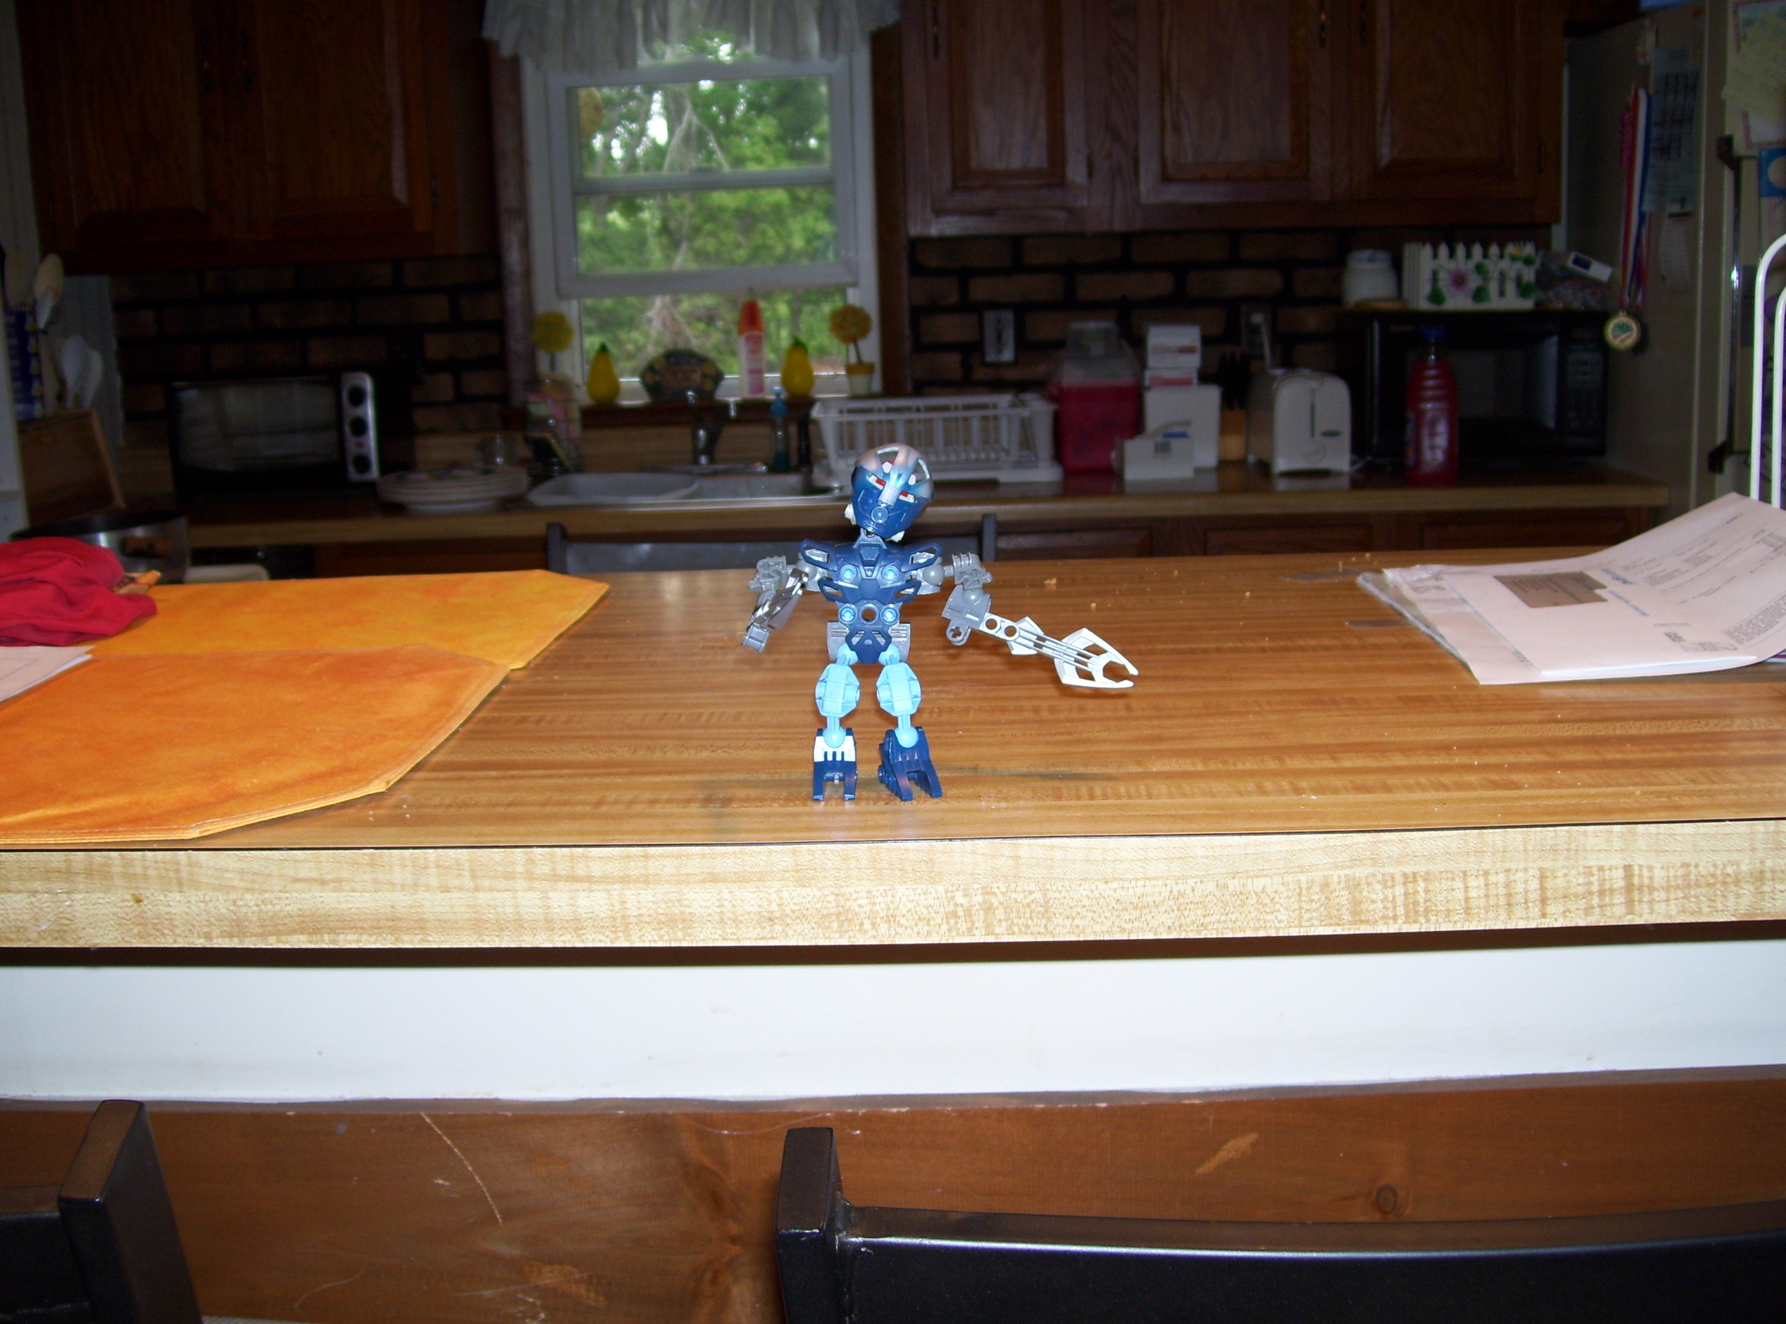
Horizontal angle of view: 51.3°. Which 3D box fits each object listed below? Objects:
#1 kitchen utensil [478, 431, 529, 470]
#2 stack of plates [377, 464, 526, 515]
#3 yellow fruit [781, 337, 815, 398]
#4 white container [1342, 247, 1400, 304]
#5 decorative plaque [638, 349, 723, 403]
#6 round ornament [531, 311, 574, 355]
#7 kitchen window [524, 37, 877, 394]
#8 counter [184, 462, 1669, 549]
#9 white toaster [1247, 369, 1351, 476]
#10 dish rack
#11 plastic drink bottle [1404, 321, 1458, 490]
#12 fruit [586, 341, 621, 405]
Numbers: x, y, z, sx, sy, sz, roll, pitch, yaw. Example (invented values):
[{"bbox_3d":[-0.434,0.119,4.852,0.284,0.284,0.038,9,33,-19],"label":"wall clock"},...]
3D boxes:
[{"bbox_3d":[-0.751,-0.395,3.605,0.098,0.098,0.098,-1,12,3],"label":"kitchen utensil"},{"bbox_3d":[-0.823,-0.320,3.481,0.280,0.060,0.280,-1,12,3],"label":"stack of plates"},{"bbox_3d":[-0.197,-0.613,3.888,0.070,0.123,0.070,-2,12,1],"label":"yellow fruit"},{"bbox_3d":[0.908,-0.729,3.534,0.107,0.108,0.107,-1,13,4],"label":"white container"},{"bbox_3d":[-0.438,-0.596,3.870,0.165,0.102,0.030,-1,13,3],"label":"decorative plaque"},{"bbox_3d":[-0.716,-0.692,3.911,0.087,0.087,0.087,-2,12,0],"label":"round ornament"},{"bbox_3d":[-0.402,-0.963,3.848,0.745,0.870,0.100,-2,12,1],"label":"kitchen window"},{"bbox_3d":[-0.063,-0.317,3.510,2.778,0.042,0.635,-1,12,3],"label":"counter"},{"bbox_3d":[0.787,-0.476,3.627,0.153,0.186,0.255,-2,12,-2],"label":"white toaster"},{"bbox_3d":[0.087,-0.441,3.675,0.470,0.150,0.360,-2,12,1],"label":"dish rack"},{"bbox_3d":[0.967,-0.464,3.345,0.099,0.283,0.099,-2,12,1],"label":"plastic drink bottle"},{"bbox_3d":[-0.591,-0.589,3.784,0.070,0.132,0.070,-1,12,3],"label":"fruit"}]

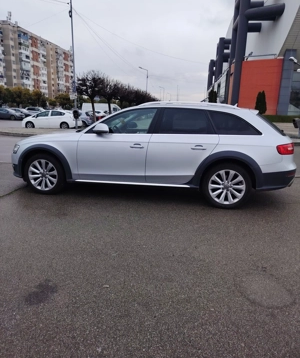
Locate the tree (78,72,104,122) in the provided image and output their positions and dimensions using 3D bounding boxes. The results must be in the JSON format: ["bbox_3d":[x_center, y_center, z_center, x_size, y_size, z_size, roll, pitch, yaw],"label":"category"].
[{"bbox_3d":[-5.060,-6.734,23.818,2.377,4.740,2.377,1,13,0],"label":"tree"}]

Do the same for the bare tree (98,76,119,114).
[{"bbox_3d":[-4.069,-7.794,27.982,2.243,4.952,2.243,1,13,0],"label":"bare tree"}]

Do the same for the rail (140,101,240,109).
[{"bbox_3d":[0.573,-1.086,4.080,1.490,0.100,0.060,4,13,10],"label":"rail"}]

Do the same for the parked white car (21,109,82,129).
[{"bbox_3d":[-7.649,-4.602,21.665,4.460,1.490,1.760,2,13,5],"label":"parked white car"}]

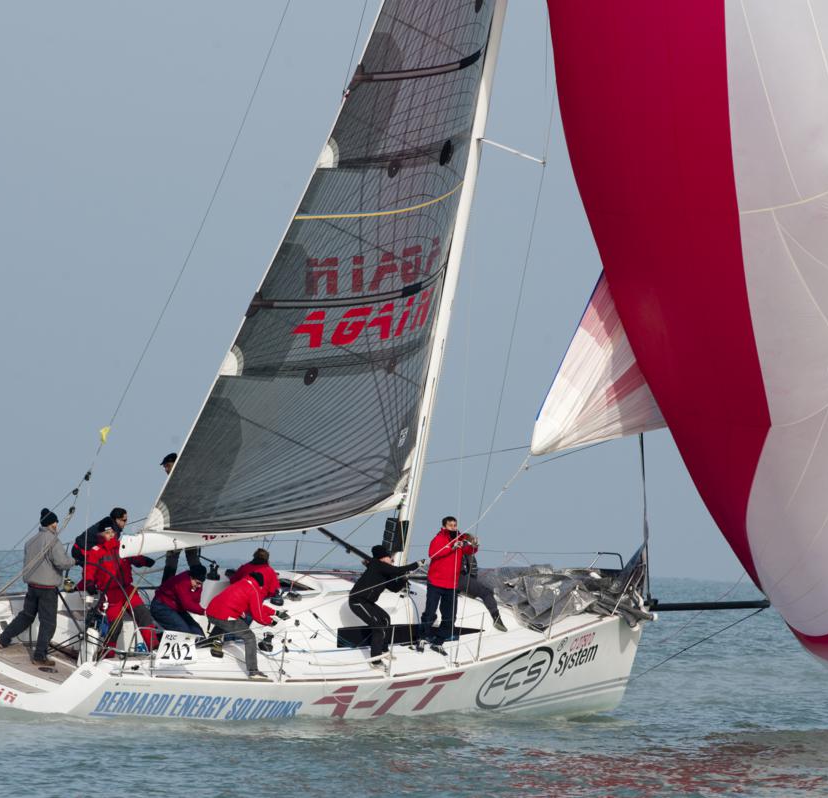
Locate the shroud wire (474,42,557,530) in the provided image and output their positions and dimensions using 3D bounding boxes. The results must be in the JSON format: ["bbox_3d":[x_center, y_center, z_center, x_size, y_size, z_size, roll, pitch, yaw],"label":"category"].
[{"bbox_3d":[1.257,-1.305,122.050,0.080,5.943,0.080,15,9,42],"label":"shroud wire"}]

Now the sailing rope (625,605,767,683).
[{"bbox_3d":[3.629,3.158,127.900,0.040,0.040,2.708,2,21,45],"label":"sailing rope"}]

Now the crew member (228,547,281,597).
[{"bbox_3d":[-1.952,2.430,122.300,0.620,1.200,0.750,2,-1,30],"label":"crew member"}]

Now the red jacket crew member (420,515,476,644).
[{"bbox_3d":[0.402,2.282,123.600,0.550,1.690,0.620,2,-1,44],"label":"red jacket crew member"}]

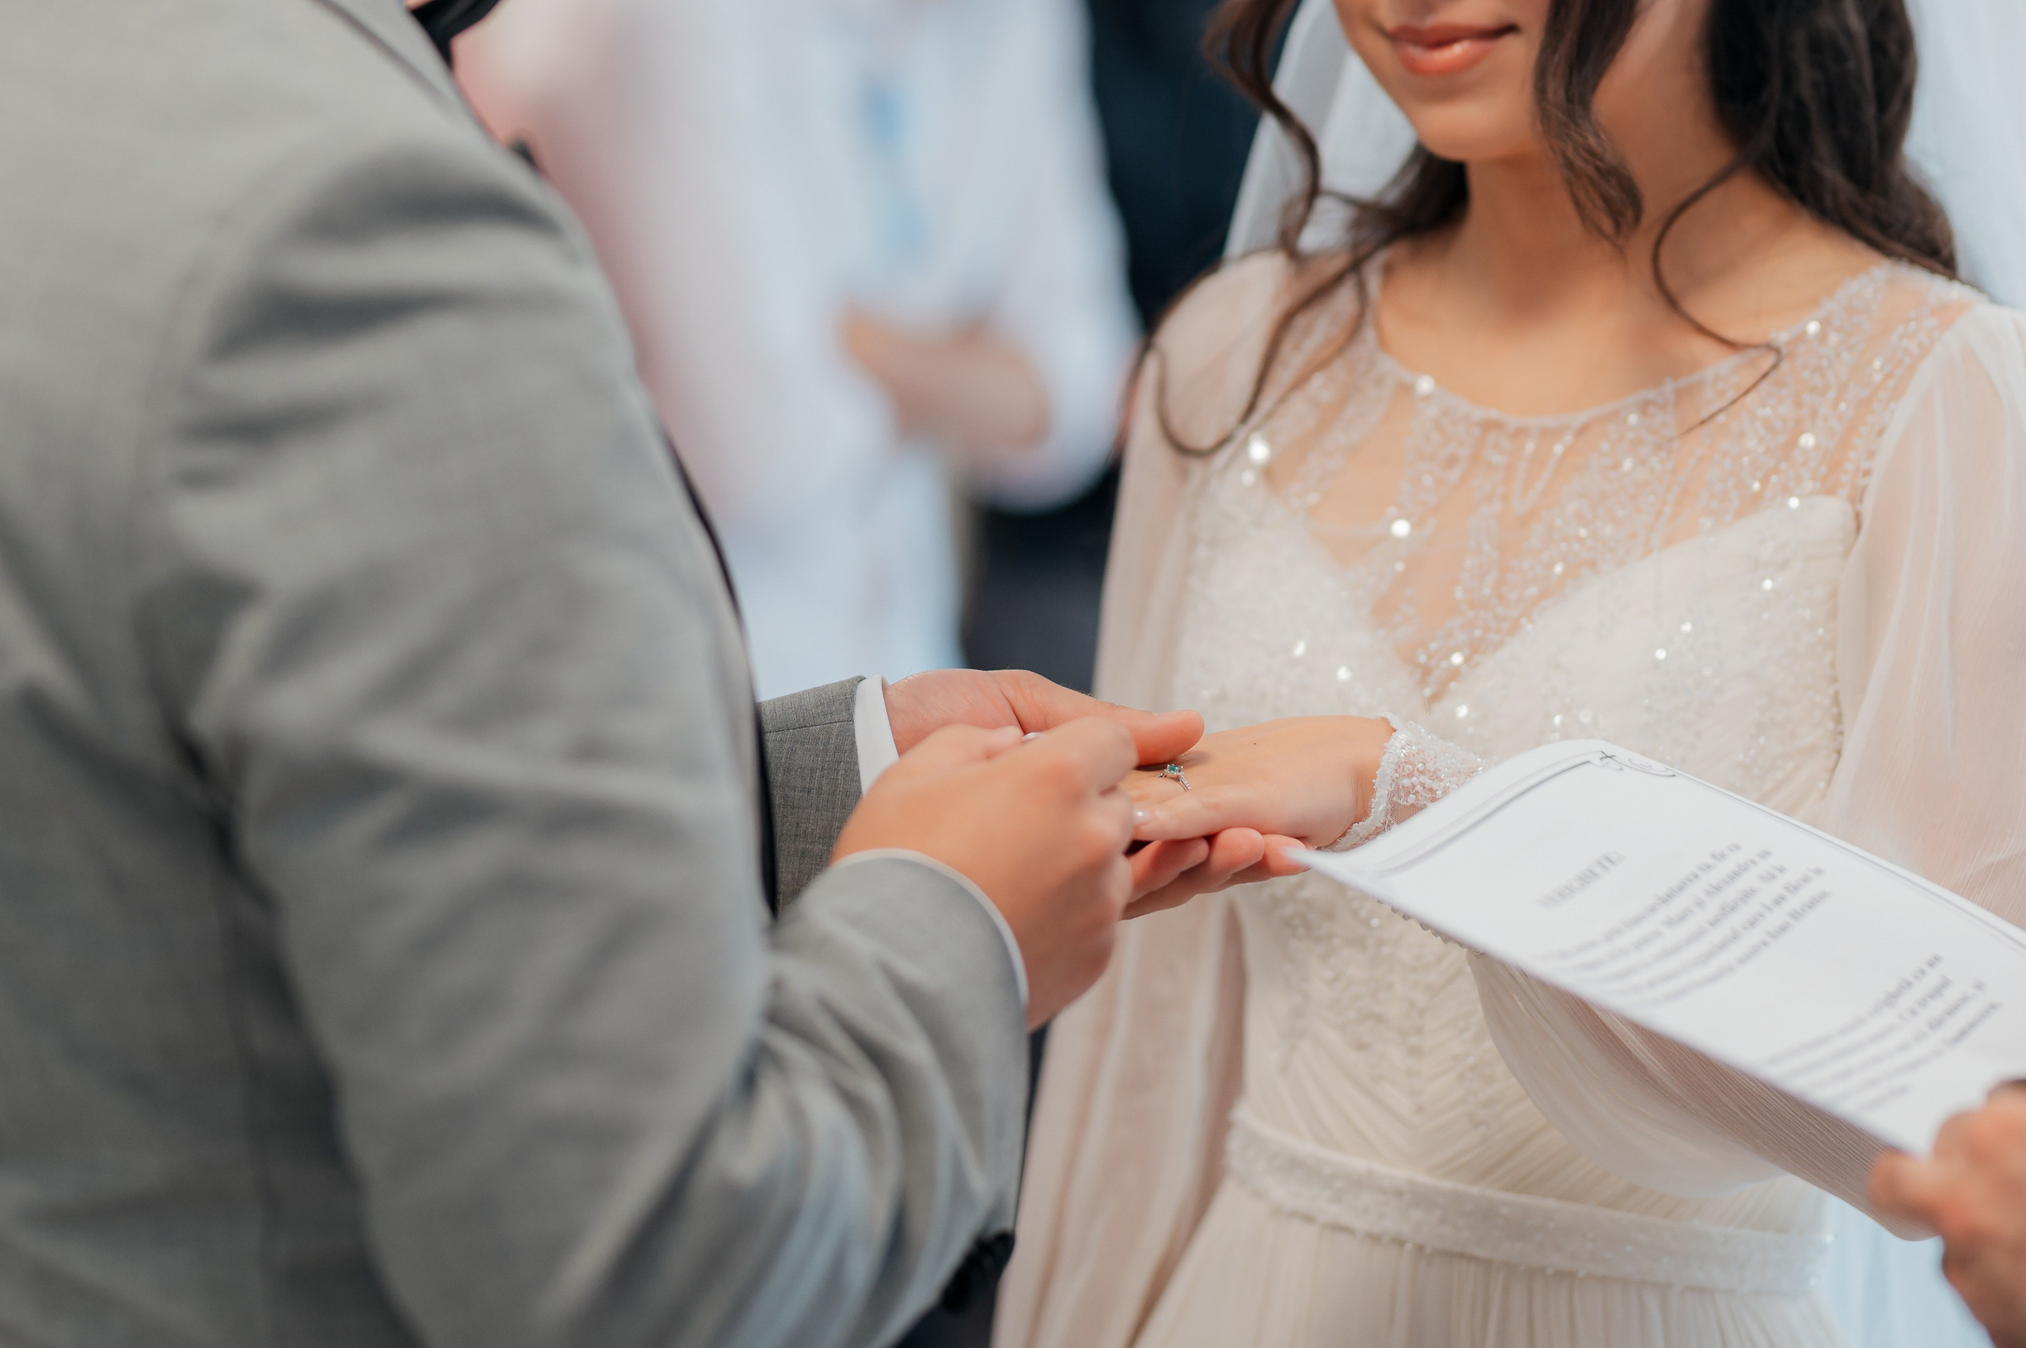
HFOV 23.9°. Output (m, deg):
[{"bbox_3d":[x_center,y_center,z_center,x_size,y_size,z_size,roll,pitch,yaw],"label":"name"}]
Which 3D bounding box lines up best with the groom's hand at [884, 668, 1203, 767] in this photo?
[{"bbox_3d":[0.025,0.033,1.780,0.160,0.060,0.085,6,6,-25],"label":"groom's hand"}]

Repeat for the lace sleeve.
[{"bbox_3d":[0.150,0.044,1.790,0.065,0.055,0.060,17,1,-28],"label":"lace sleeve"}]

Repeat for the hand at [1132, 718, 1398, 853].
[{"bbox_3d":[0.091,0.042,1.760,0.145,0.042,0.074,-8,13,-32],"label":"hand"}]

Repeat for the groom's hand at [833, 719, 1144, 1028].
[{"bbox_3d":[-0.004,0.067,1.690,0.110,0.095,0.080,-22,21,-34],"label":"groom's hand"}]

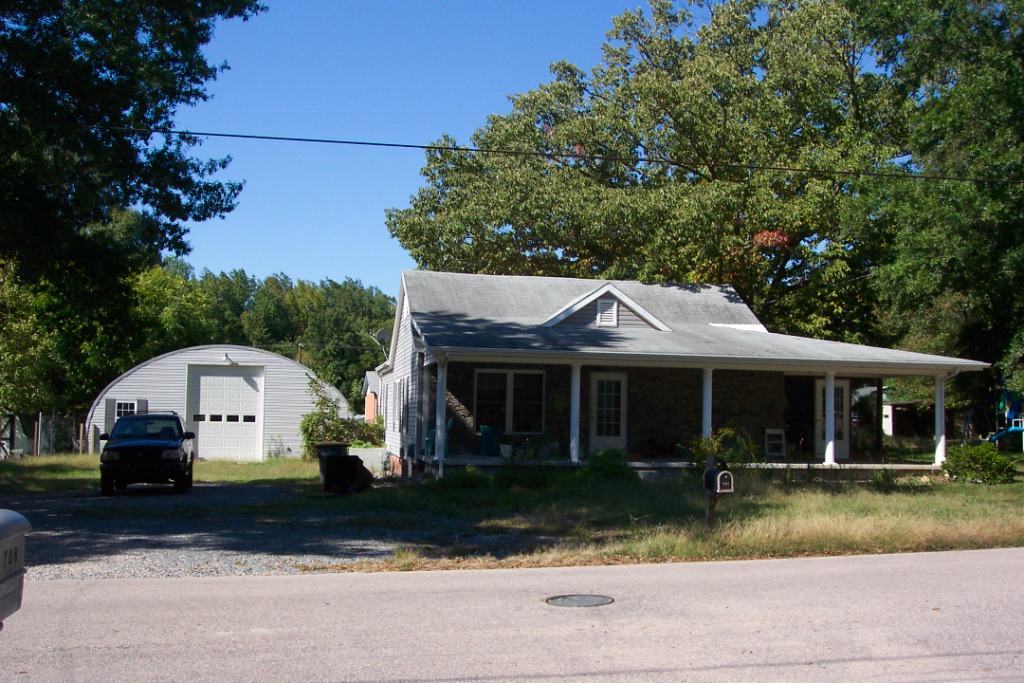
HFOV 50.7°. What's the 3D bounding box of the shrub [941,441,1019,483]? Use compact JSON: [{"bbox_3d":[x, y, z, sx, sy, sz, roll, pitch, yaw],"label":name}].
[{"bbox_3d":[10.639,2.785,24.599,1.550,0.920,1.350,2,-4,-11],"label":"shrub"}]

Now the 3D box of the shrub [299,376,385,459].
[{"bbox_3d":[-5.883,2.657,37.300,2.950,2.850,2.400,2,-4,-11],"label":"shrub"}]

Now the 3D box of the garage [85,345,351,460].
[{"bbox_3d":[-12.383,2.838,49.538,10.500,4.630,13.000,2,-4,-7],"label":"garage"}]

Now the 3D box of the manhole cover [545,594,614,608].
[{"bbox_3d":[0.597,2.298,9.499,0.600,0.030,0.600,1,-4,0],"label":"manhole cover"}]

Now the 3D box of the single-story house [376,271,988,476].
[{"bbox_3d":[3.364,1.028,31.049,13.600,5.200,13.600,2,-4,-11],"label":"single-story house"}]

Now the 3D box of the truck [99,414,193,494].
[{"bbox_3d":[-8.250,2.556,24.806,1.820,1.760,4.750,2,-4,-14],"label":"truck"}]

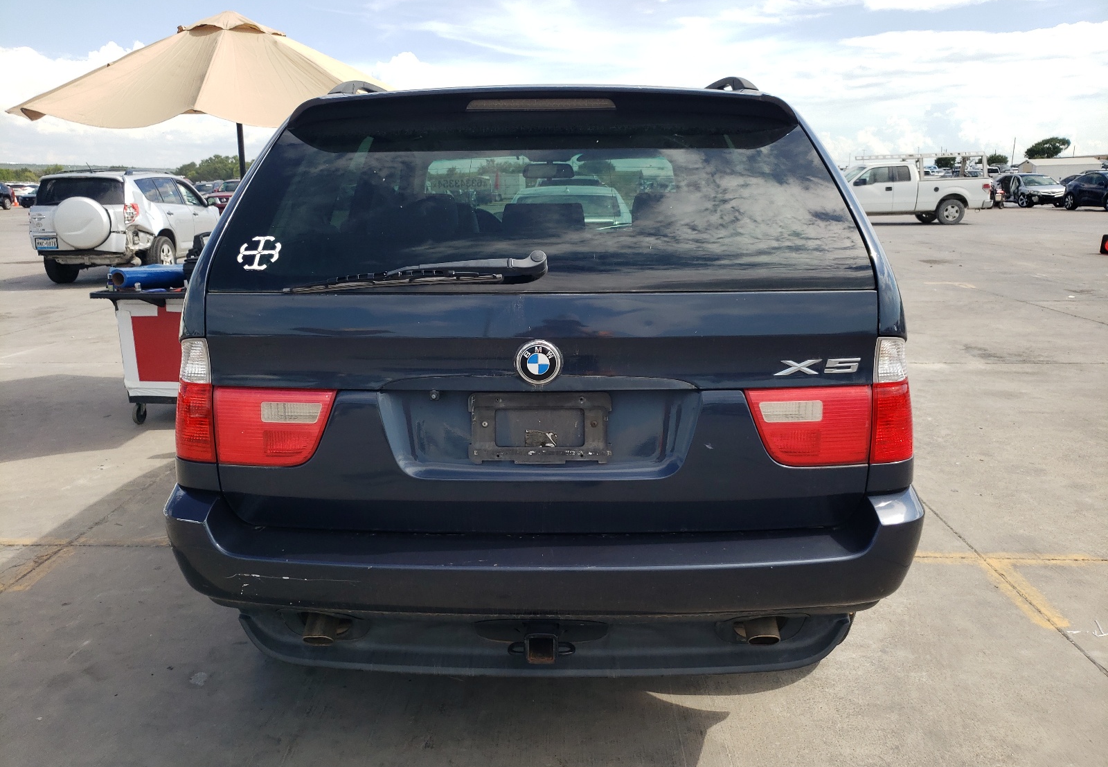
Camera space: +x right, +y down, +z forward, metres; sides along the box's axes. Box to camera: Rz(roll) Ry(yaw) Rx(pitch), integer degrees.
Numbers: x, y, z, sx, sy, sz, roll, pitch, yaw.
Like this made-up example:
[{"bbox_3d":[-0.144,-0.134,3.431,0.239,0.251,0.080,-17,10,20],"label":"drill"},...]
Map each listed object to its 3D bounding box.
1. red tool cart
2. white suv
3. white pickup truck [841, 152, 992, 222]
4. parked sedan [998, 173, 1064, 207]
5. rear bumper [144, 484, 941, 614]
[{"bbox_3d":[-2.282,-0.206,5.347,1.000,0.850,0.600,-1,14,0],"label":"red tool cart"},{"bbox_3d":[-6.758,-2.741,14.085,1.830,1.710,4.550,0,14,2],"label":"white suv"},{"bbox_3d":[10.789,-6.149,26.421,5.900,2.200,2.050,0,14,1],"label":"white pickup truck"},{"bbox_3d":[21.912,-8.915,38.536,1.850,1.480,4.850,0,14,4],"label":"parked sedan"},{"bbox_3d":[-0.022,0.346,1.946,1.800,0.240,0.460,0,14,1],"label":"rear bumper"}]

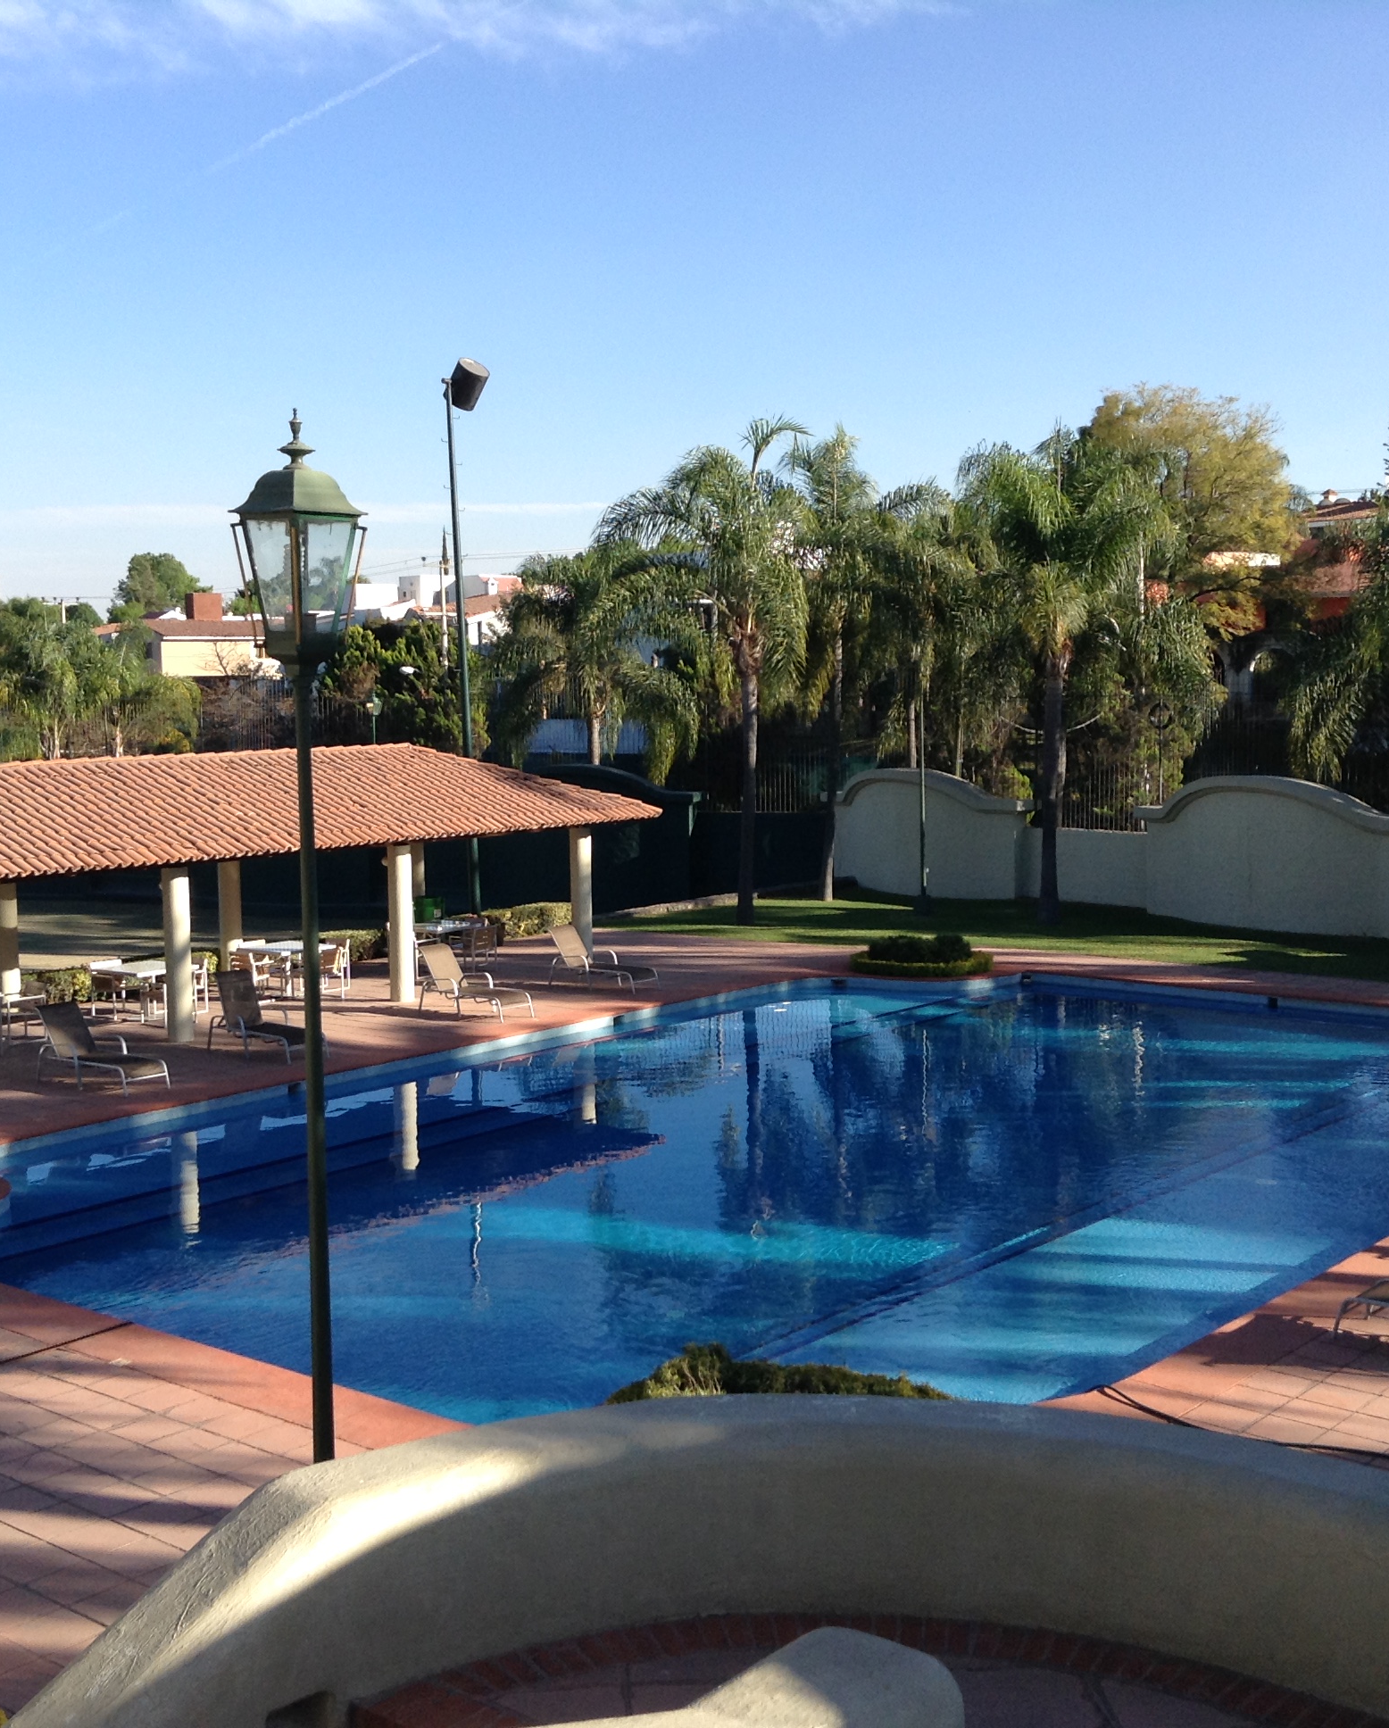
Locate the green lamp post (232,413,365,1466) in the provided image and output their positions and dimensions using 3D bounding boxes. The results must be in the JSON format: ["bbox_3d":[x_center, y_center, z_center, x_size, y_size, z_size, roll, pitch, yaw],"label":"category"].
[{"bbox_3d":[-1.528,1.312,9.011,0.390,6.233,0.390,4,7,40],"label":"green lamp post"}]

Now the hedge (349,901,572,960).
[{"bbox_3d":[-4.442,1.242,40.704,0.660,0.528,6.325,4,7,40],"label":"hedge"}]

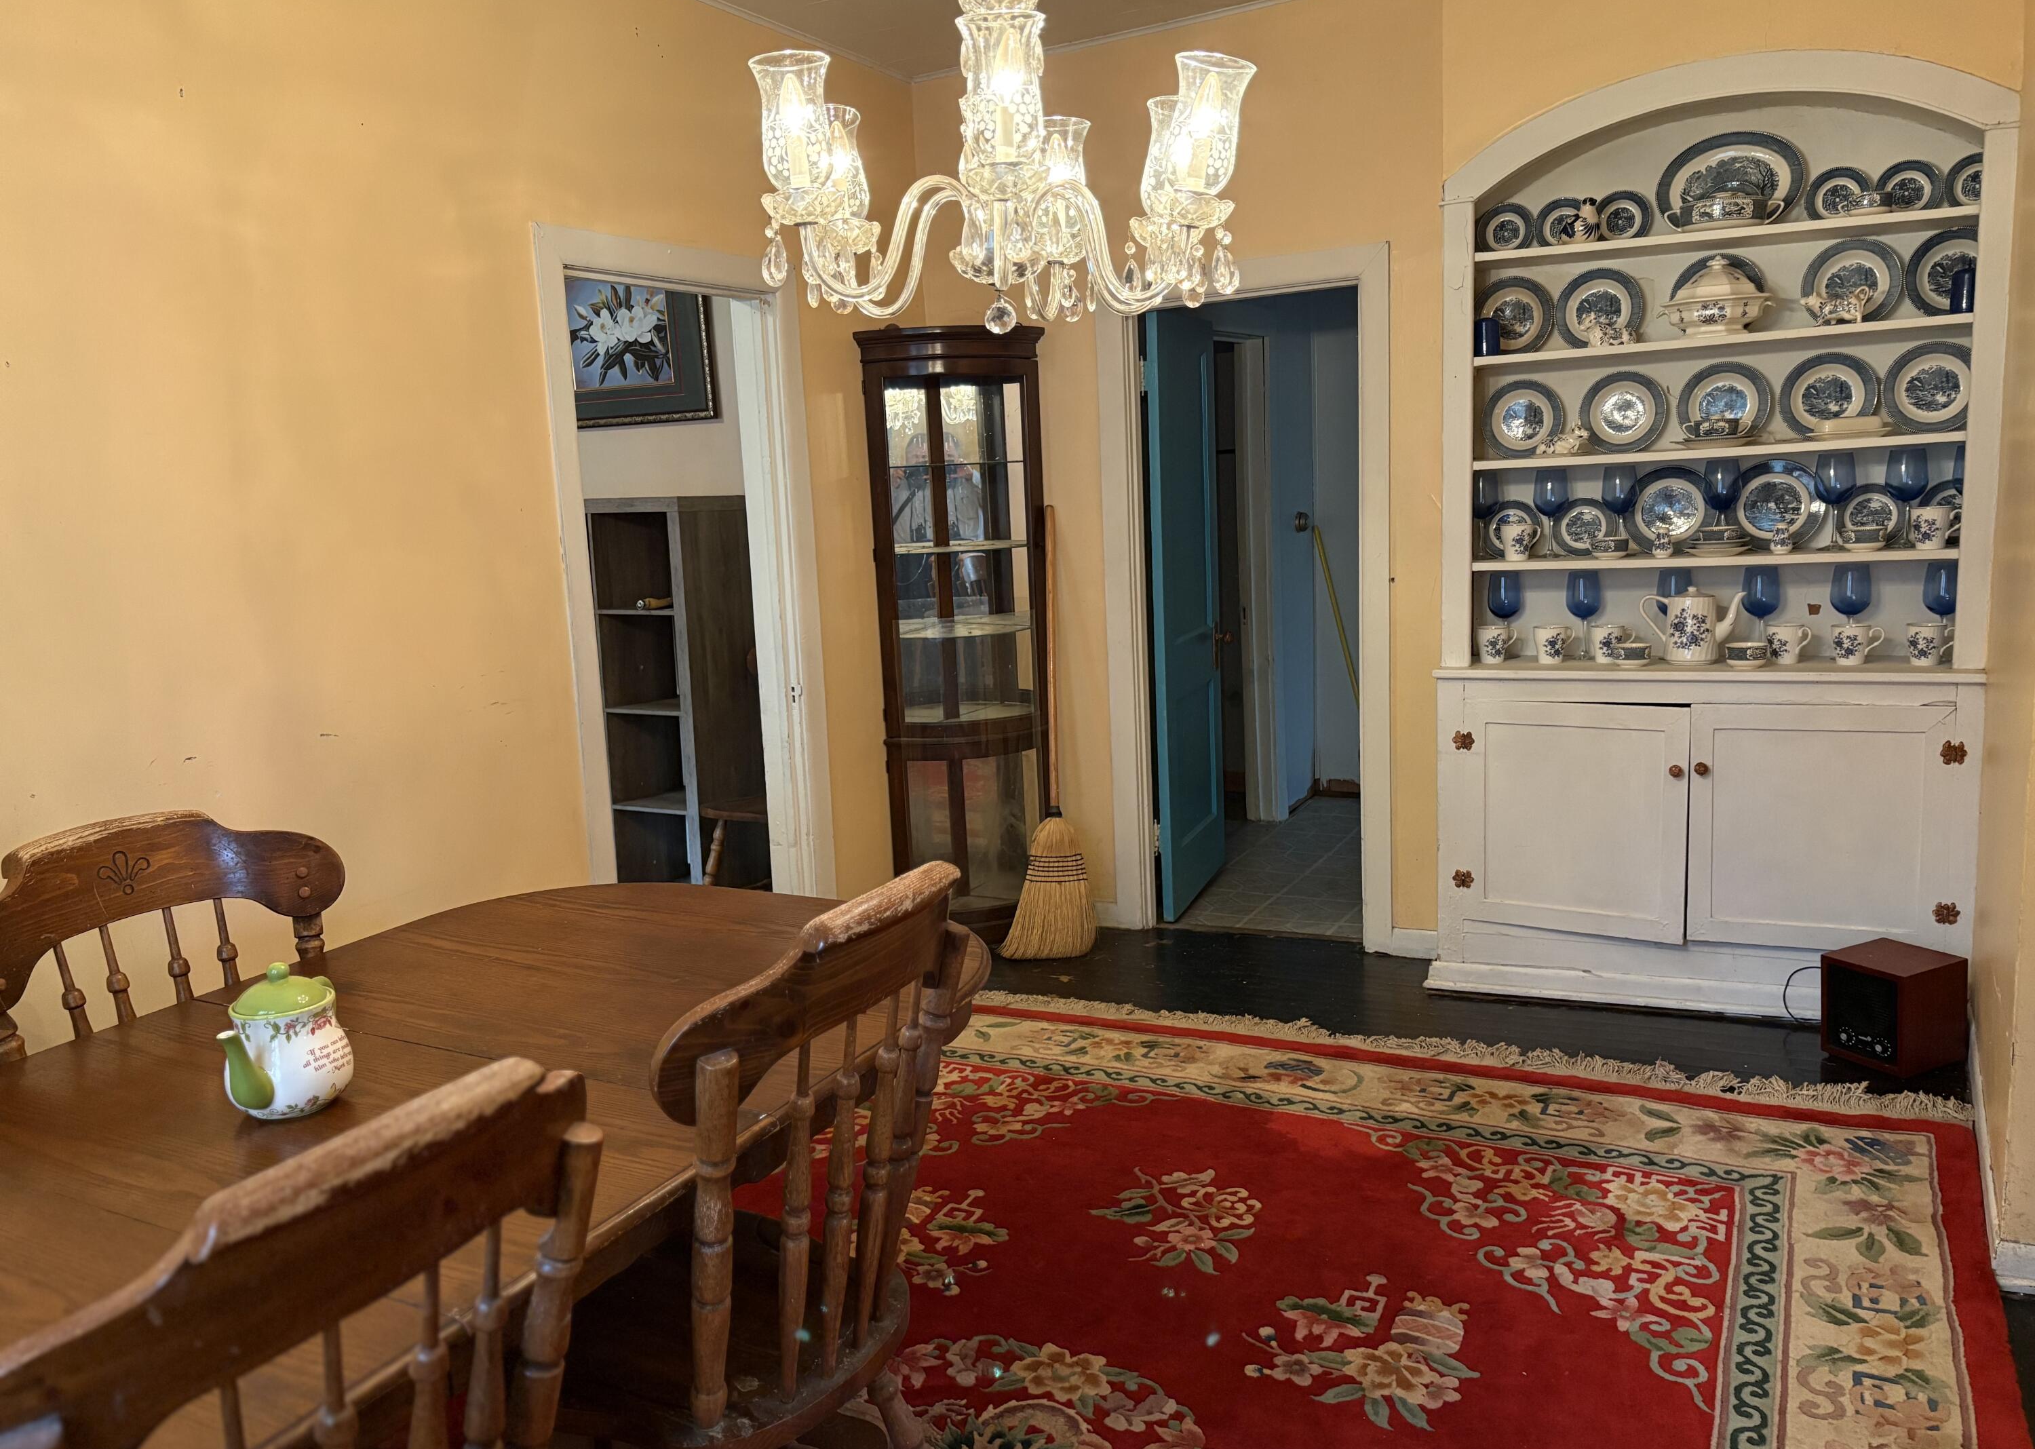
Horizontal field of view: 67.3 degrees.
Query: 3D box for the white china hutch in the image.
[{"bbox_3d":[1.802,-0.433,4.069,1.344,2.417,0.330,2,9,29],"label":"white china hutch"}]

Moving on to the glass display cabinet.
[{"bbox_3d":[-0.200,-0.296,5.184,0.625,2.012,0.390,-5,9,-16],"label":"glass display cabinet"}]

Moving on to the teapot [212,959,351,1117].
[{"bbox_3d":[-0.883,0.373,1.849,0.148,0.174,0.230,-1,8,7],"label":"teapot"}]

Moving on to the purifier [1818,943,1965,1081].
[{"bbox_3d":[2.143,0.690,3.738,0.226,0.255,0.220,-7,9,-26],"label":"purifier"}]

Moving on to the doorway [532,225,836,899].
[{"bbox_3d":[-0.936,-0.216,4.347,0.170,2.155,1.052,2,9,29],"label":"doorway"}]

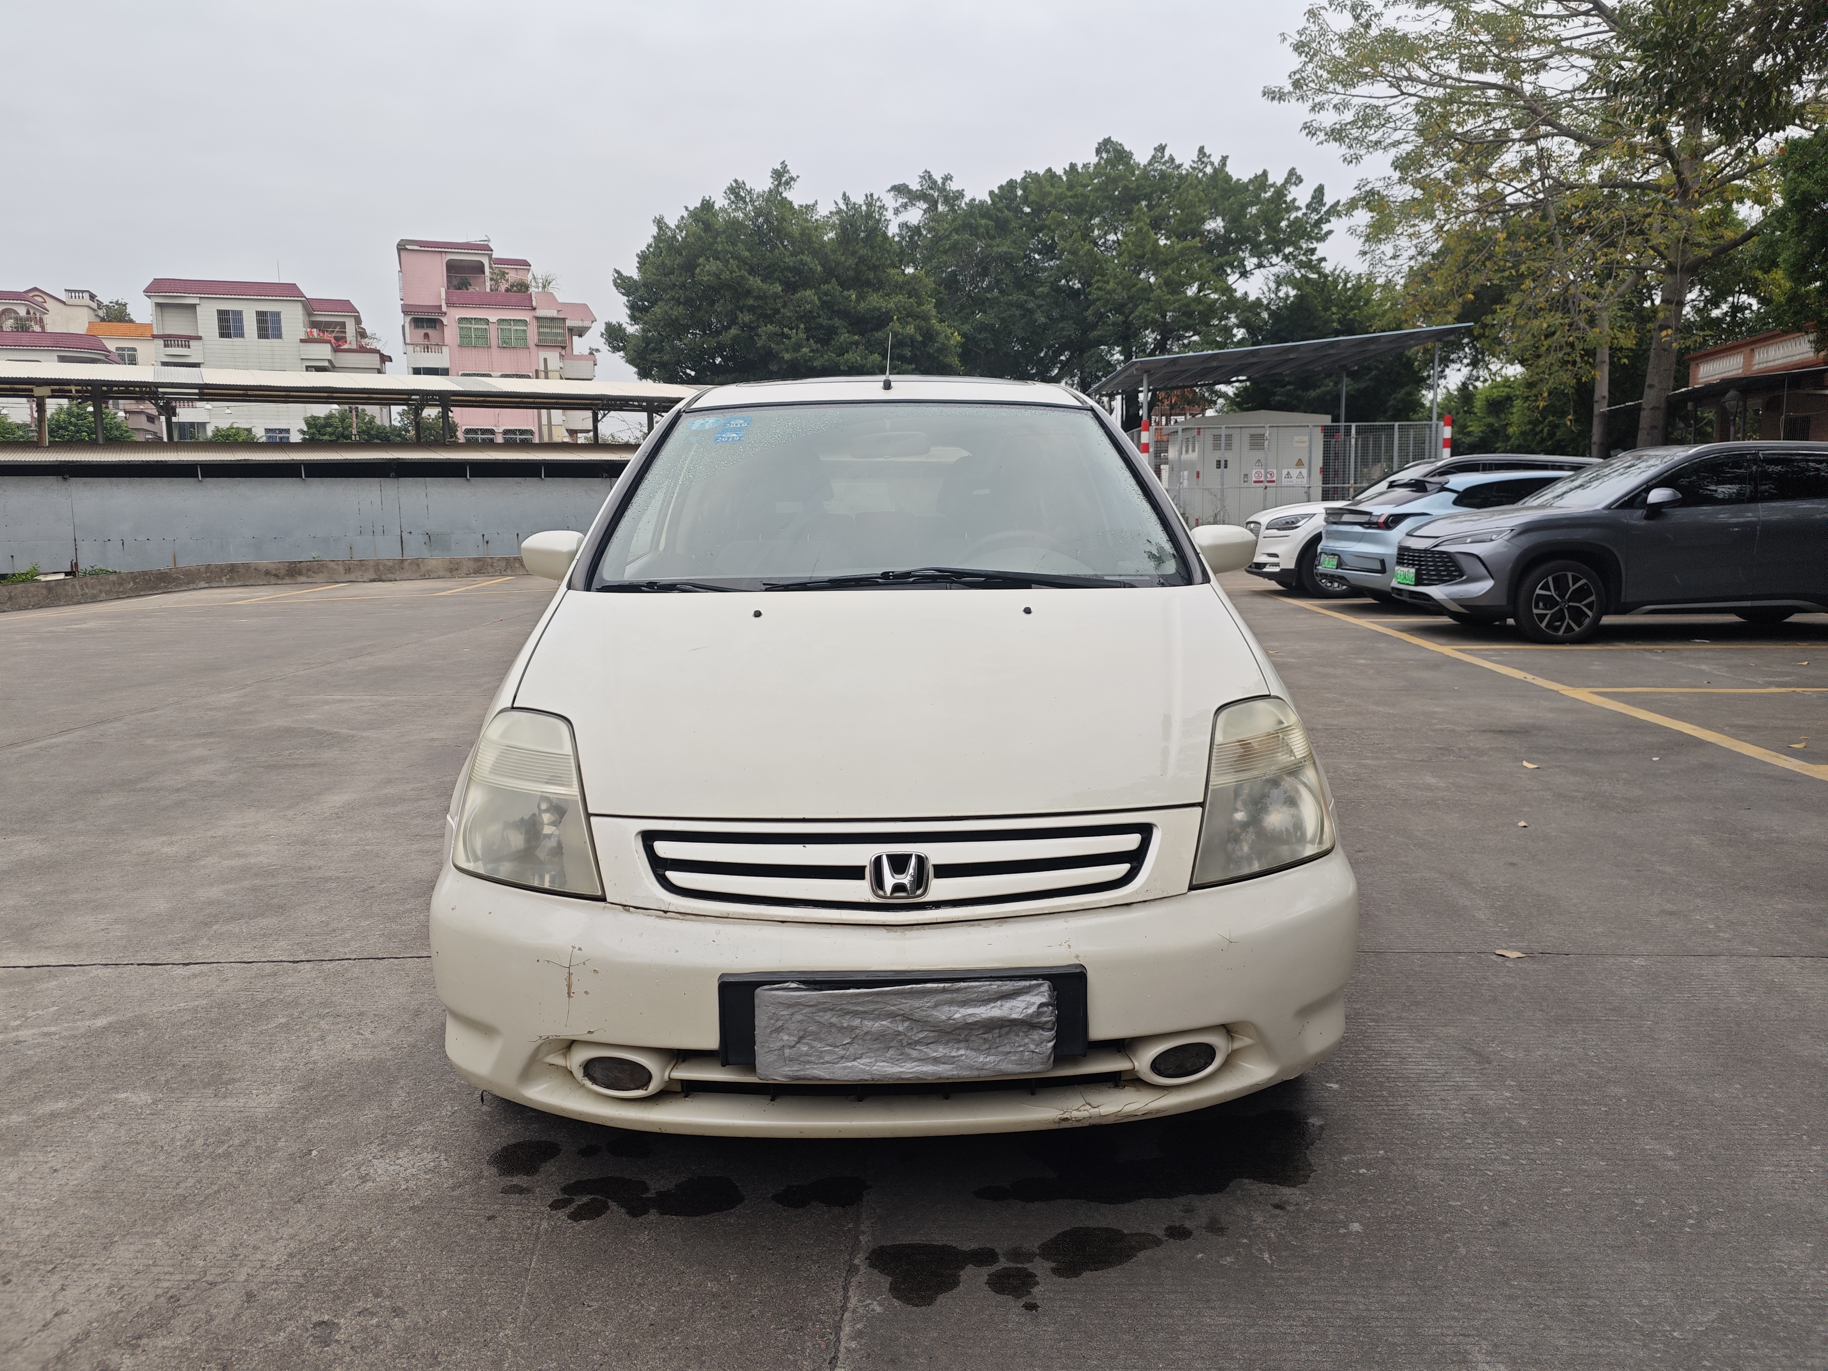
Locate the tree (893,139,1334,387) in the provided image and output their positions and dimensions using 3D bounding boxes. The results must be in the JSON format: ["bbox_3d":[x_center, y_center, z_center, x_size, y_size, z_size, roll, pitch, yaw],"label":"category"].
[{"bbox_3d":[6.658,-11.309,43.962,14.400,13.800,12.800,-1,7,0],"label":"tree"}]

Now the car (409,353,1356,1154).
[{"bbox_3d":[-0.072,-0.197,4.127,1.750,1.590,4.550,-1,7,-1],"label":"car"}]

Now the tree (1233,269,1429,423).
[{"bbox_3d":[12.498,-8.194,39.315,6.600,8.600,6.200,-1,7,0],"label":"tree"}]

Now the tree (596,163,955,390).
[{"bbox_3d":[-4.738,-10.940,44.997,12.000,13.100,11.000,-1,7,0],"label":"tree"}]

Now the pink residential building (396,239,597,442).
[{"bbox_3d":[-25.953,-17.642,82.584,11.500,17.800,10.500,-3,7,-17],"label":"pink residential building"}]

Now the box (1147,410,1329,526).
[{"bbox_3d":[6.844,-4.461,27.673,2.900,2.550,2.700,-1,7,-4],"label":"box"}]

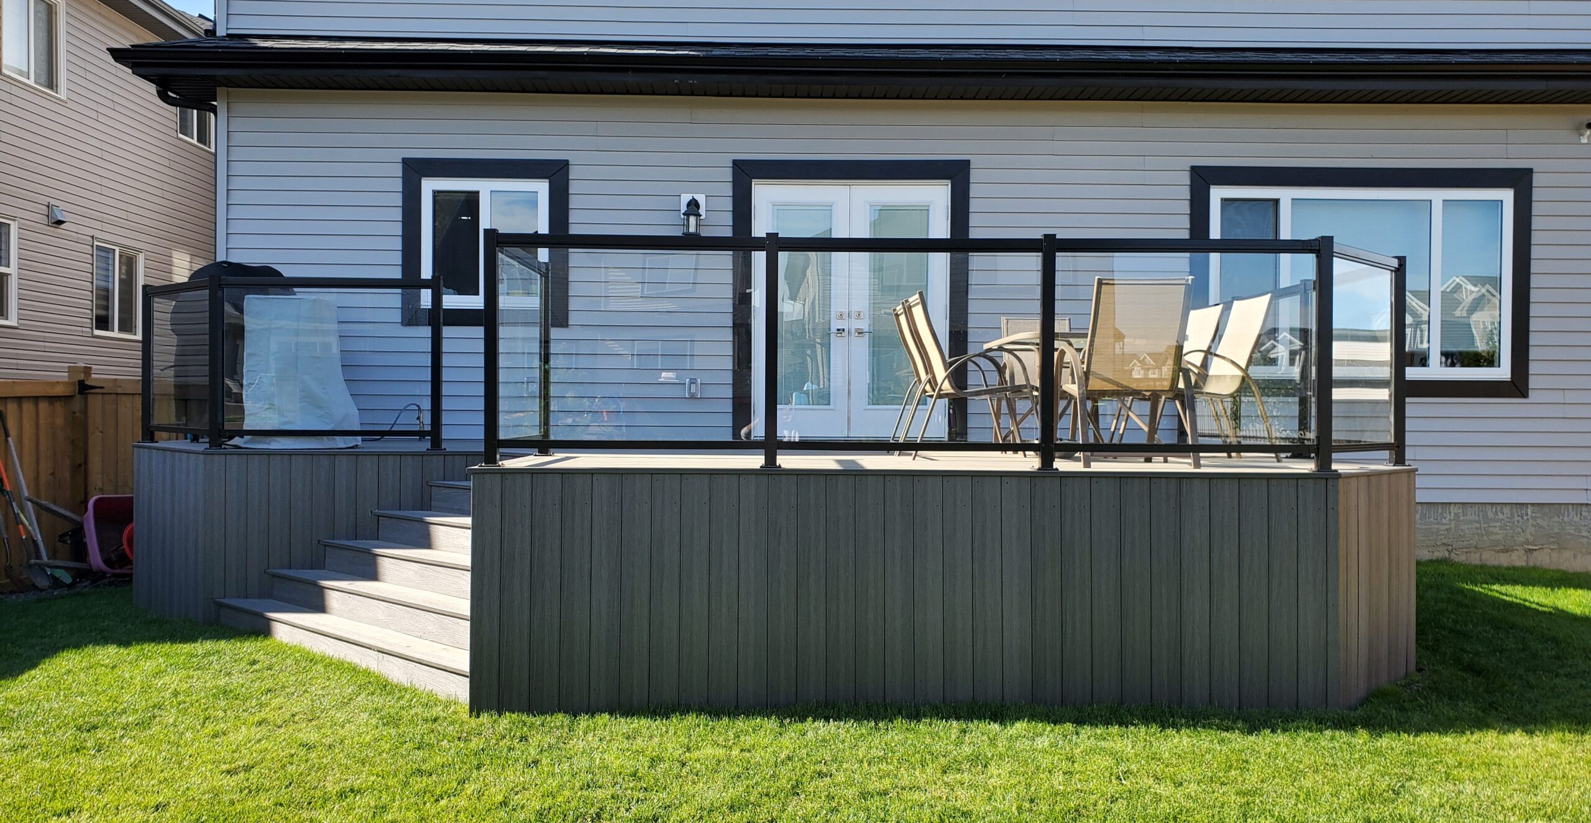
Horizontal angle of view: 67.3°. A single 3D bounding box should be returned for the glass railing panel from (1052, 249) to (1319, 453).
[{"bbox_3d":[1.898,-0.291,5.811,1.280,0.985,0.030,0,0,0],"label":"glass railing panel"}]

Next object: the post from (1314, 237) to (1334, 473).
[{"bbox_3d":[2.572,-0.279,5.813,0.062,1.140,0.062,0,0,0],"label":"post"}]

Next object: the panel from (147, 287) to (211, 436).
[{"bbox_3d":[-4.130,-0.343,8.008,0.924,0.920,0.025,1,0,43],"label":"panel"}]

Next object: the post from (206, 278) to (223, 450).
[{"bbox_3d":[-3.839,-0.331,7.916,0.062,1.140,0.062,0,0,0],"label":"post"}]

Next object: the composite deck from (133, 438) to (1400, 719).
[{"bbox_3d":[-0.706,0.848,7.550,8.170,1.170,3.700,0,0,0],"label":"composite deck"}]

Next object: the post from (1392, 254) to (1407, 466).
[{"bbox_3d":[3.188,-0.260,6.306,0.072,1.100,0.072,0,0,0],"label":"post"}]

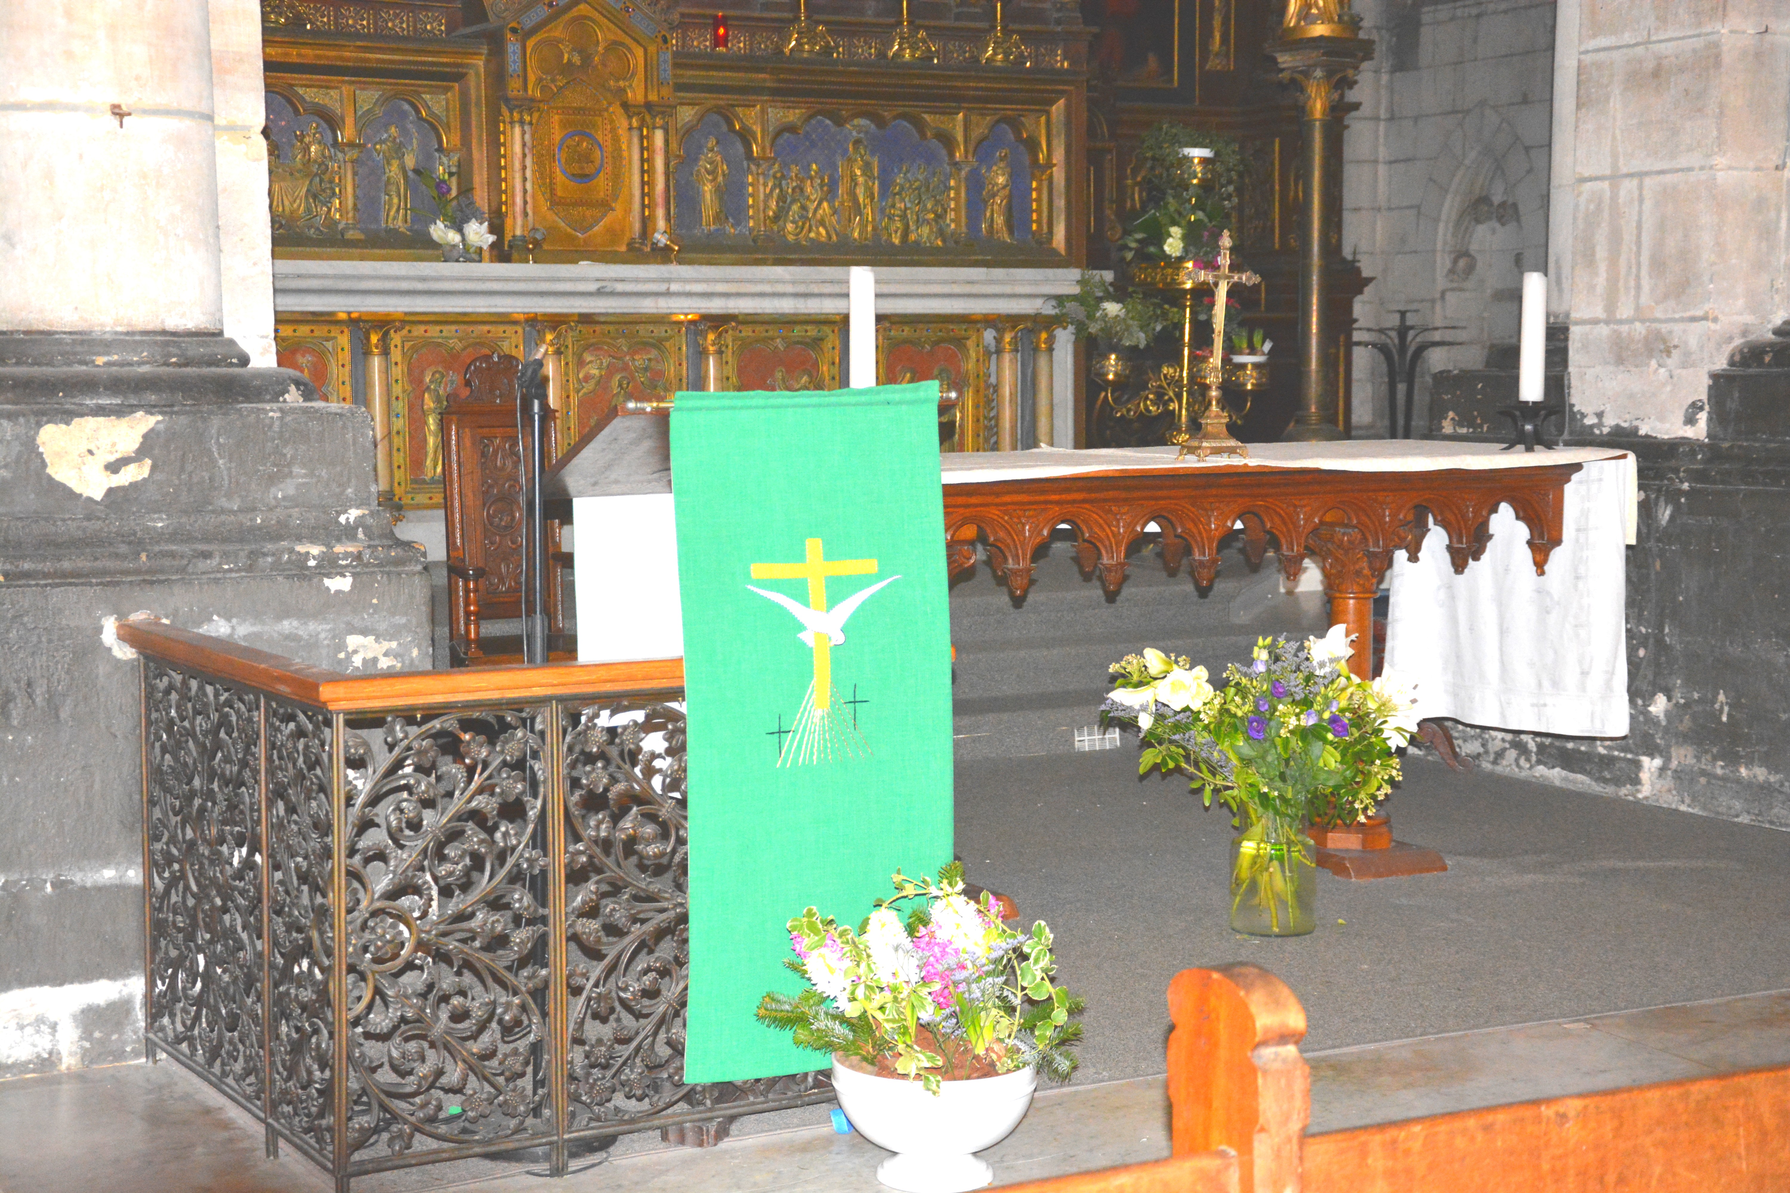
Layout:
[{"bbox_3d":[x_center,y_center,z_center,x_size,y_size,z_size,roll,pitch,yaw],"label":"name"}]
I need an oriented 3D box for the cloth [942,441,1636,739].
[{"bbox_3d":[0.553,0.026,6.830,2.283,0.700,1.084,-3,6,-29],"label":"cloth"}]

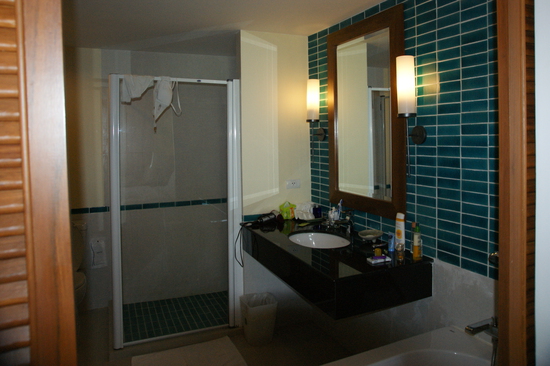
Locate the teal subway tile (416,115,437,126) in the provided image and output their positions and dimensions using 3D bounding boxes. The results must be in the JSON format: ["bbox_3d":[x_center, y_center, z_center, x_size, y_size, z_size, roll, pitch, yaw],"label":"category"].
[{"bbox_3d":[0.789,-0.320,2.137,0.010,0.049,0.148,-5,6,-23],"label":"teal subway tile"}]

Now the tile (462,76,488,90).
[{"bbox_3d":[0.920,-0.454,1.889,0.010,0.050,0.147,-4,5,-23],"label":"tile"}]

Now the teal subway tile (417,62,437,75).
[{"bbox_3d":[0.779,-0.579,2.111,0.010,0.049,0.148,-5,6,-23],"label":"teal subway tile"}]

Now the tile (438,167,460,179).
[{"bbox_3d":[0.872,-0.047,2.062,0.010,0.050,0.147,-4,5,-23],"label":"tile"}]

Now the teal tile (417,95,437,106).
[{"bbox_3d":[0.785,-0.428,2.136,0.010,0.050,0.150,-4,6,-23],"label":"teal tile"}]

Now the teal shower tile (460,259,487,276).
[{"bbox_3d":[0.945,0.400,1.959,0.010,0.050,0.147,-4,5,-23],"label":"teal shower tile"}]

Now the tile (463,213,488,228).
[{"bbox_3d":[0.894,0.167,1.852,0.010,0.049,0.148,-3,5,-22],"label":"tile"}]

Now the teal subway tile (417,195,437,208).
[{"bbox_3d":[0.816,0.101,2.212,0.010,0.050,0.147,-4,5,-23],"label":"teal subway tile"}]

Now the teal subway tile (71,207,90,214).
[{"bbox_3d":[-1.674,0.246,3.545,0.146,0.049,0.010,-5,6,-22],"label":"teal subway tile"}]

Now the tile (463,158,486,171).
[{"bbox_3d":[0.888,-0.085,1.839,0.010,0.049,0.148,-3,5,-22],"label":"tile"}]

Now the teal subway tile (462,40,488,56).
[{"bbox_3d":[0.879,-0.593,1.804,0.010,0.049,0.148,-3,5,-22],"label":"teal subway tile"}]

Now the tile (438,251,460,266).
[{"bbox_3d":[0.841,0.363,2.003,0.010,0.049,0.148,-3,5,-22],"label":"tile"}]

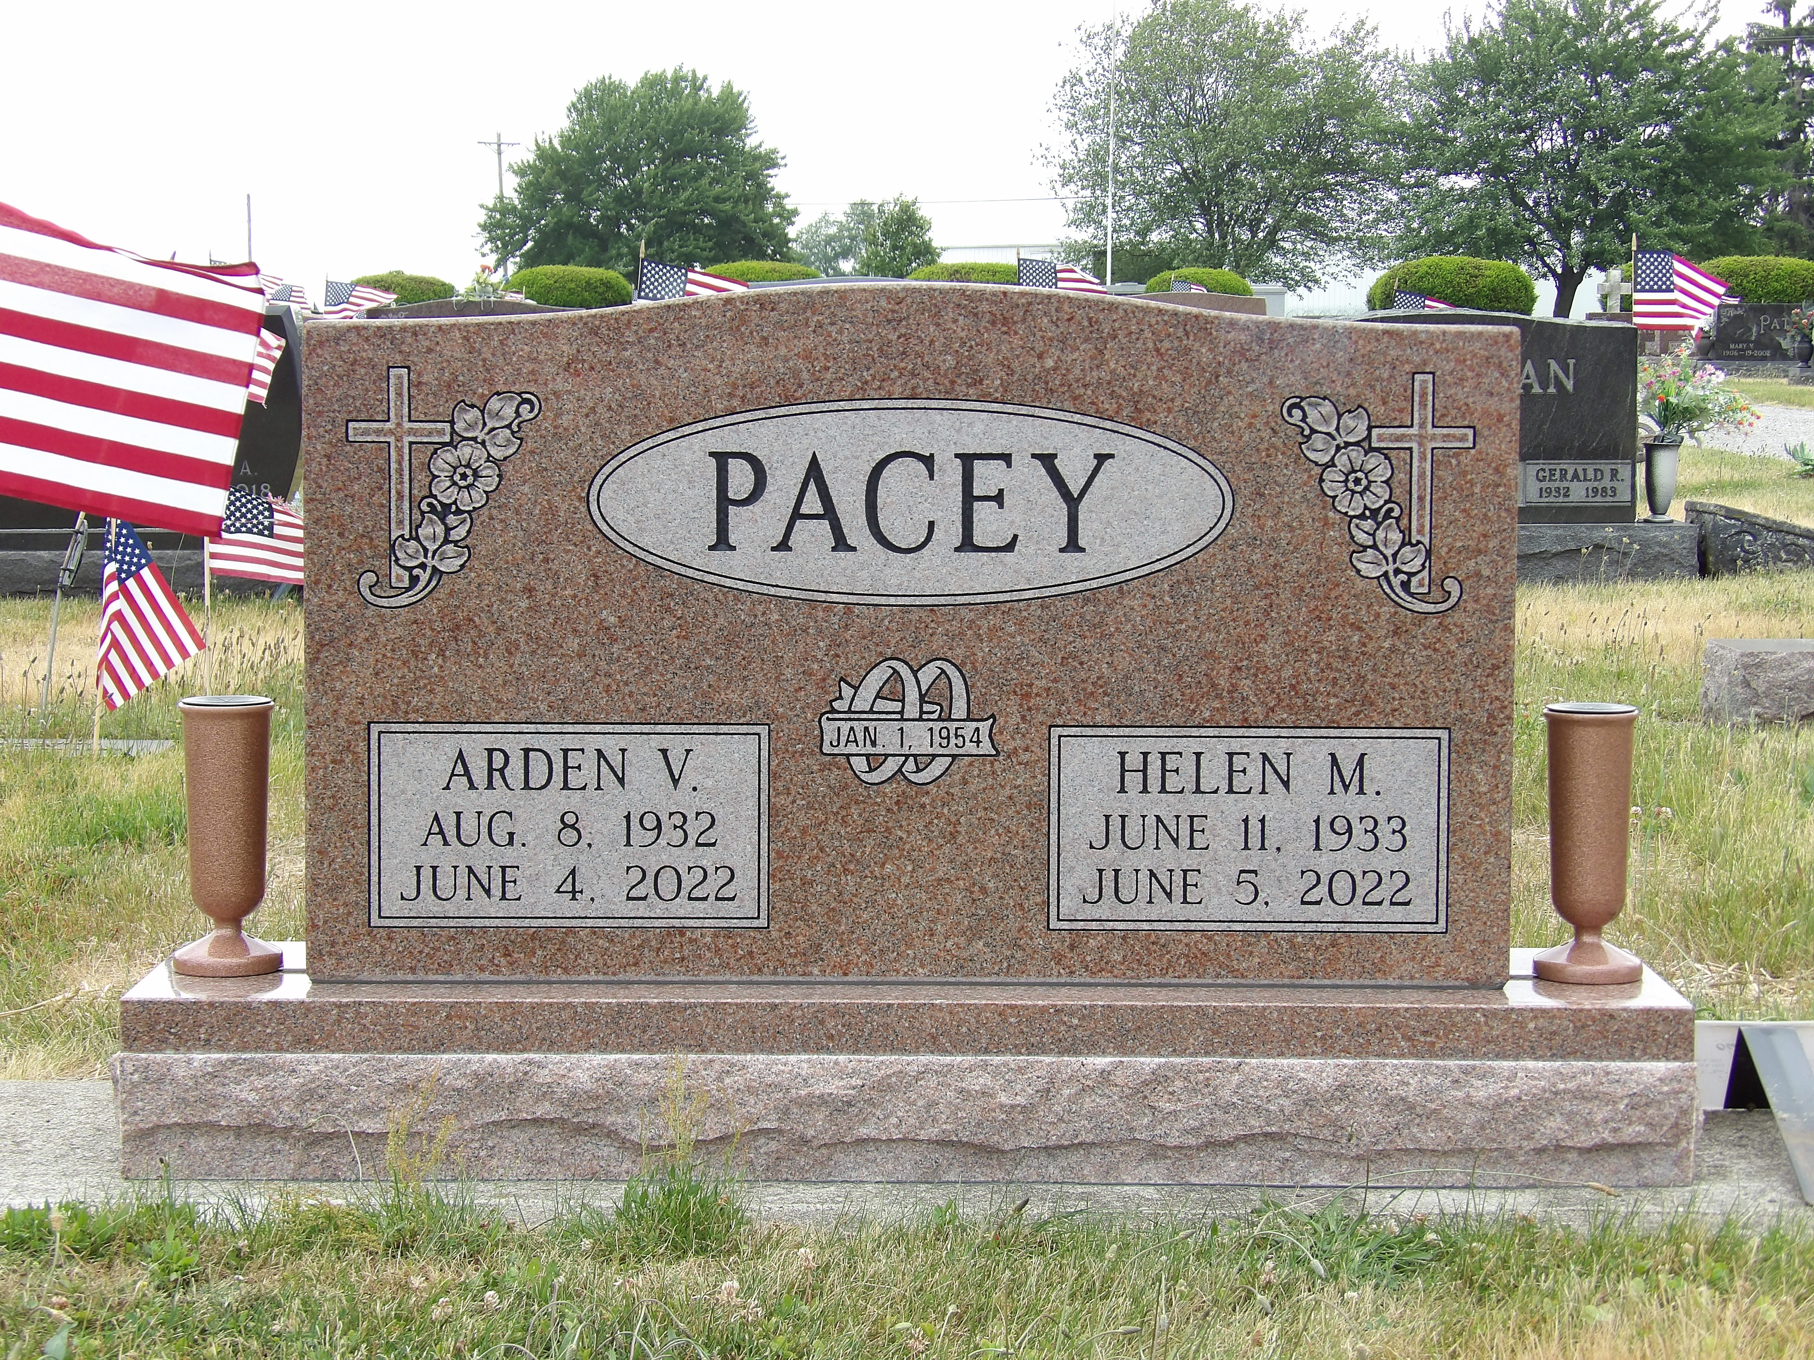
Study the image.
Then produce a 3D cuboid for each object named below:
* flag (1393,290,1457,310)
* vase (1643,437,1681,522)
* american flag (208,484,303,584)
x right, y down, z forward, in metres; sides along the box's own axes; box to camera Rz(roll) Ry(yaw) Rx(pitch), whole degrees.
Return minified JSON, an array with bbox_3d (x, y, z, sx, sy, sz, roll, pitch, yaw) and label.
[{"bbox_3d":[2.988,-2.047,21.500,0.428,0.355,0.080,0,5,0],"label":"flag"},{"bbox_3d":[2.147,-0.565,10.710,0.108,0.230,0.108,0,5,0],"label":"vase"},{"bbox_3d":[-1.255,-0.291,7.550,0.289,0.221,0.060,0,5,0],"label":"american flag"}]

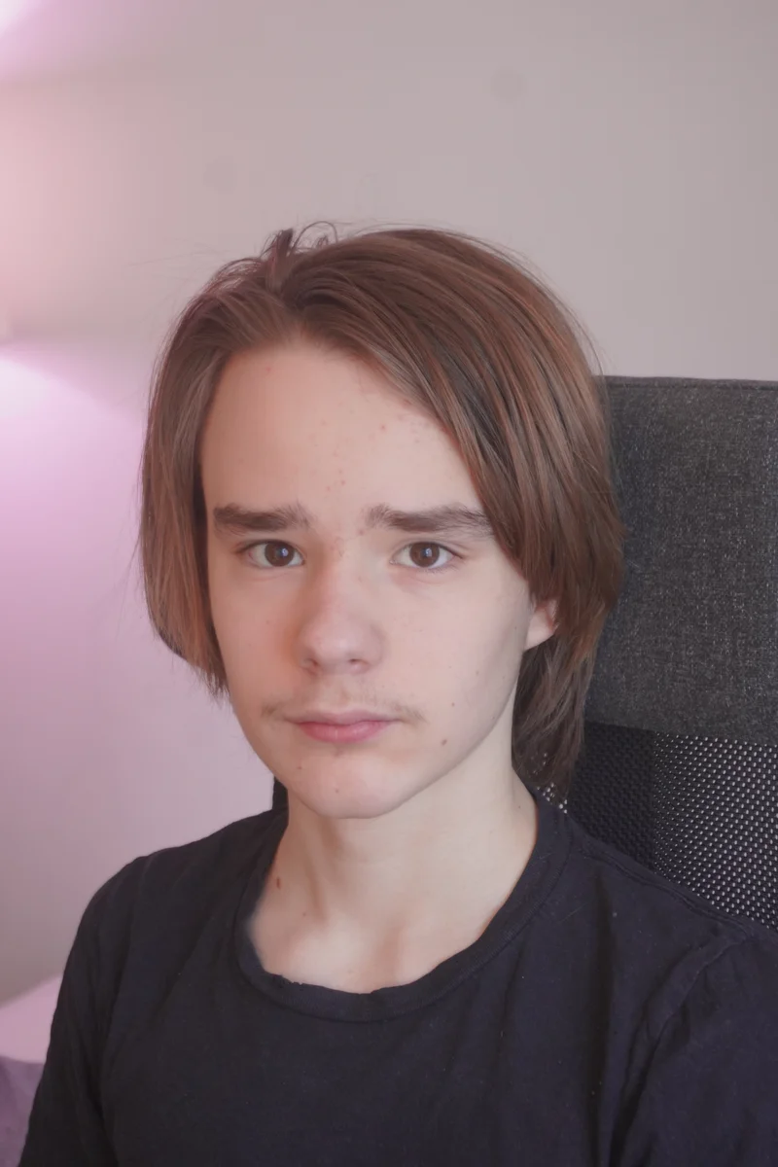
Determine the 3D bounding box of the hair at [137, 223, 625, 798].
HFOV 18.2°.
[{"bbox_3d":[0.003,-0.034,1.085,0.205,0.250,0.205,1,5,12],"label":"hair"}]

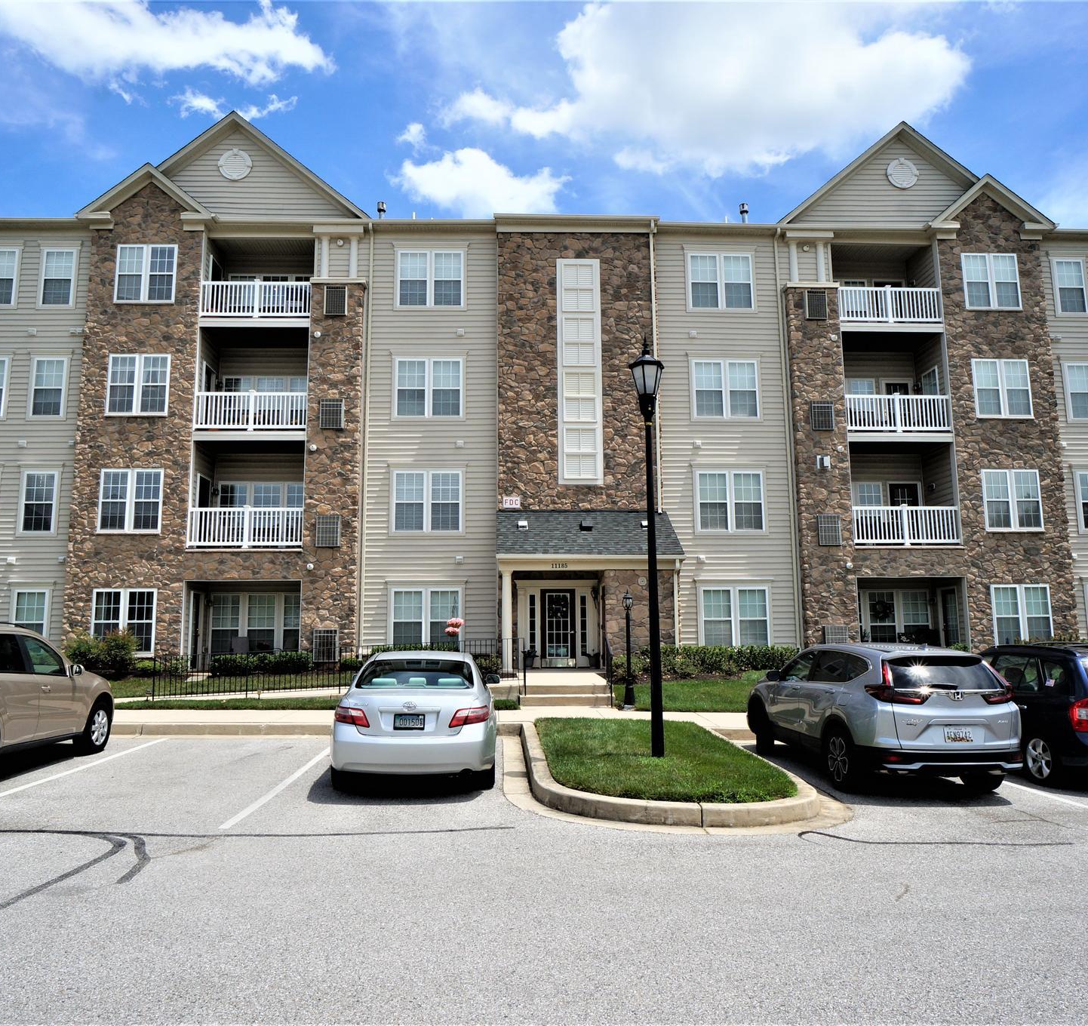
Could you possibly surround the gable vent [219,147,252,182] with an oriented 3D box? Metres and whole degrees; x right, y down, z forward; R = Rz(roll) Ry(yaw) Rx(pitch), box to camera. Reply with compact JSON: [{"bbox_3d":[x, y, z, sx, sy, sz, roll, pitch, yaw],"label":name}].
[{"bbox_3d":[-8.732,-9.859,23.068,0.950,1.020,0.100,0,-8,-2],"label":"gable vent"}]

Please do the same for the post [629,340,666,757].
[{"bbox_3d":[1.421,0.356,10.668,0.470,5.450,0.470,0,-8,-2],"label":"post"}]

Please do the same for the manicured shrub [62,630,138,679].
[{"bbox_3d":[-10.786,3.448,19.957,1.650,1.120,1.400,0,-8,-2],"label":"manicured shrub"}]

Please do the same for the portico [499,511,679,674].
[{"bbox_3d":[1.095,1.828,20.503,4.650,4.200,2.200,0,-8,-2],"label":"portico"}]

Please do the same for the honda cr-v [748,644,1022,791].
[{"bbox_3d":[4.224,2.519,10.614,1.860,1.680,4.600,0,-8,-3],"label":"honda cr-v"}]

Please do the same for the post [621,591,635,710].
[{"bbox_3d":[1.654,2.683,16.045,0.290,2.360,0.290,0,-8,-2],"label":"post"}]

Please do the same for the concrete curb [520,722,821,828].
[{"bbox_3d":[1.294,3.257,10.657,3.000,0.200,6.400,0,-8,-3],"label":"concrete curb"}]

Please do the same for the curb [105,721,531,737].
[{"bbox_3d":[-3.806,3.607,13.475,6.900,0.200,0.260,0,-8,-4],"label":"curb"}]

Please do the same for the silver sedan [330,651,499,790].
[{"bbox_3d":[-1.558,2.553,10.593,1.820,1.470,4.800,0,-8,-5],"label":"silver sedan"}]

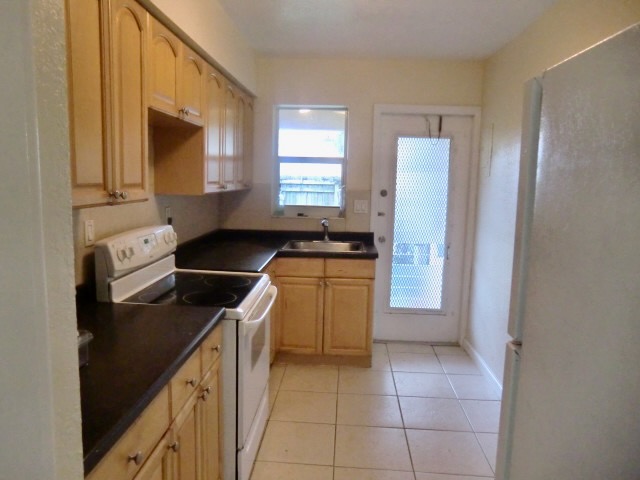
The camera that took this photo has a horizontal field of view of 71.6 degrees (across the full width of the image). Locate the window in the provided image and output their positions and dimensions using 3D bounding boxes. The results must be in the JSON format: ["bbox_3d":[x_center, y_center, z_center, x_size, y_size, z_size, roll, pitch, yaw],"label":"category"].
[{"bbox_3d":[-0.084,-0.681,3.925,0.627,0.952,0.101,2,8,4],"label":"window"}]

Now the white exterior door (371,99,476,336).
[{"bbox_3d":[0.878,-0.092,3.927,0.864,2.100,0.091,2,8,4],"label":"white exterior door"}]

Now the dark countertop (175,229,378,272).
[{"bbox_3d":[-0.272,0.071,3.302,1.403,0.132,1.382,2,8,4],"label":"dark countertop"}]

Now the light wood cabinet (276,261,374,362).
[{"bbox_3d":[0.051,0.529,3.731,0.757,0.883,0.618,2,8,4],"label":"light wood cabinet"}]

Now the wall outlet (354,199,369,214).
[{"bbox_3d":[0.367,-0.292,3.900,0.123,0.123,0.015,2,8,4],"label":"wall outlet"}]

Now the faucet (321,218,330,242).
[{"bbox_3d":[0.042,-0.075,3.804,0.091,0.212,0.192,3,8,10],"label":"faucet"}]

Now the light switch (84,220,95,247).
[{"bbox_3d":[-1.044,-0.027,2.026,0.015,0.117,0.076,2,8,4],"label":"light switch"}]

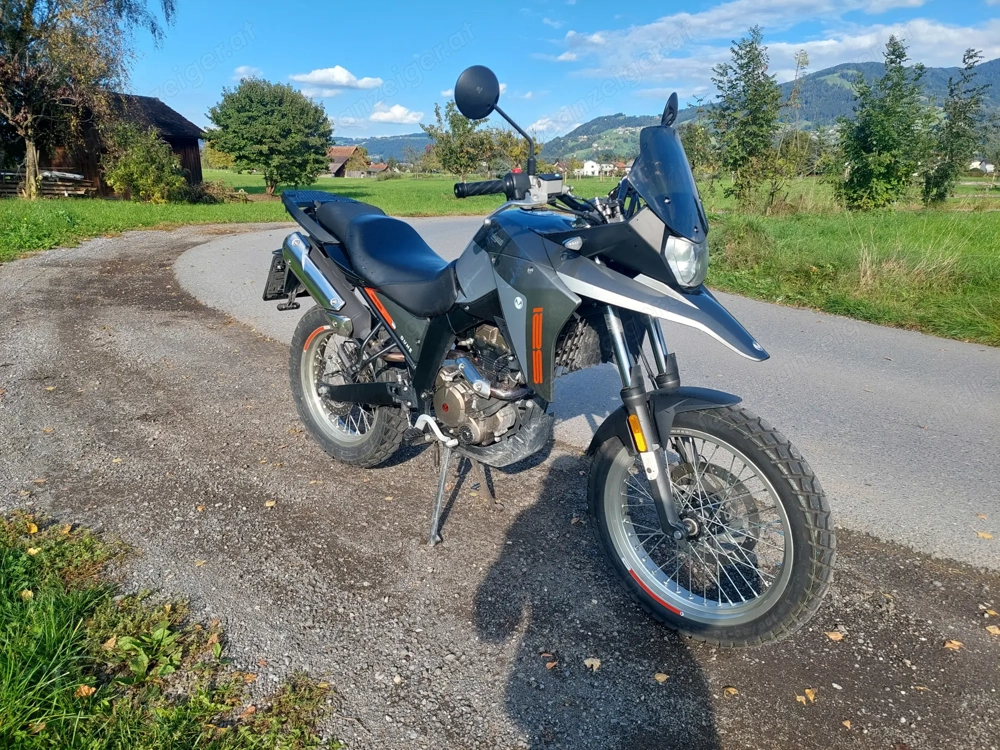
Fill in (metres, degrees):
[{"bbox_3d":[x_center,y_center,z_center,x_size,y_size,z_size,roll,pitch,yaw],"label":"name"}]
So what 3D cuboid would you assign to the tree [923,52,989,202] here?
[{"bbox_3d":[15.563,-8.405,24.640,1.989,5.040,1.989,0,16,0],"label":"tree"}]

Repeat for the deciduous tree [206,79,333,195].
[{"bbox_3d":[-10.770,-11.076,33.764,5.634,5.188,5.634,0,16,0],"label":"deciduous tree"}]

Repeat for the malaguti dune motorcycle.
[{"bbox_3d":[-0.069,-0.124,2.142,2.140,1.335,0.850,15,21,42],"label":"malaguti dune motorcycle"}]

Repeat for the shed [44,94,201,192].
[{"bbox_3d":[-16.091,-9.813,30.901,4.700,4.300,5.400,4,16,13],"label":"shed"}]

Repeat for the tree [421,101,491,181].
[{"bbox_3d":[-3.036,-16.173,50.412,5.026,5.700,5.026,1,16,0],"label":"tree"}]

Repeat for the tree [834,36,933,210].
[{"bbox_3d":[11.554,-7.530,21.771,2.638,4.907,2.638,0,16,0],"label":"tree"}]

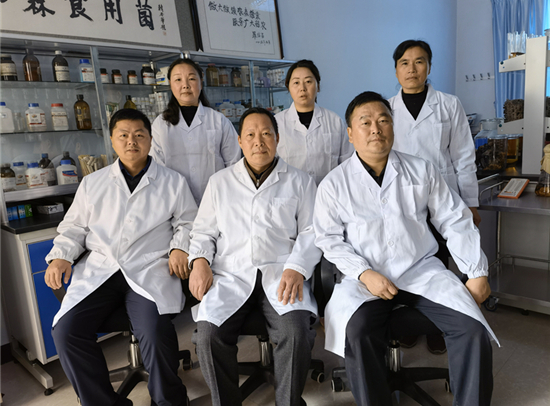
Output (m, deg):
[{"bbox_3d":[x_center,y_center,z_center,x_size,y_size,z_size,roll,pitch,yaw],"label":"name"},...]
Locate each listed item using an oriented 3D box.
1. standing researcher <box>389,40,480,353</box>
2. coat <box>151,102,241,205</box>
[{"bbox_3d":[0.741,-0.014,2.288,0.530,1.626,0.310,-2,10,10],"label":"standing researcher"},{"bbox_3d":[-0.388,-0.080,2.318,0.480,0.916,0.300,-4,10,-1],"label":"coat"}]

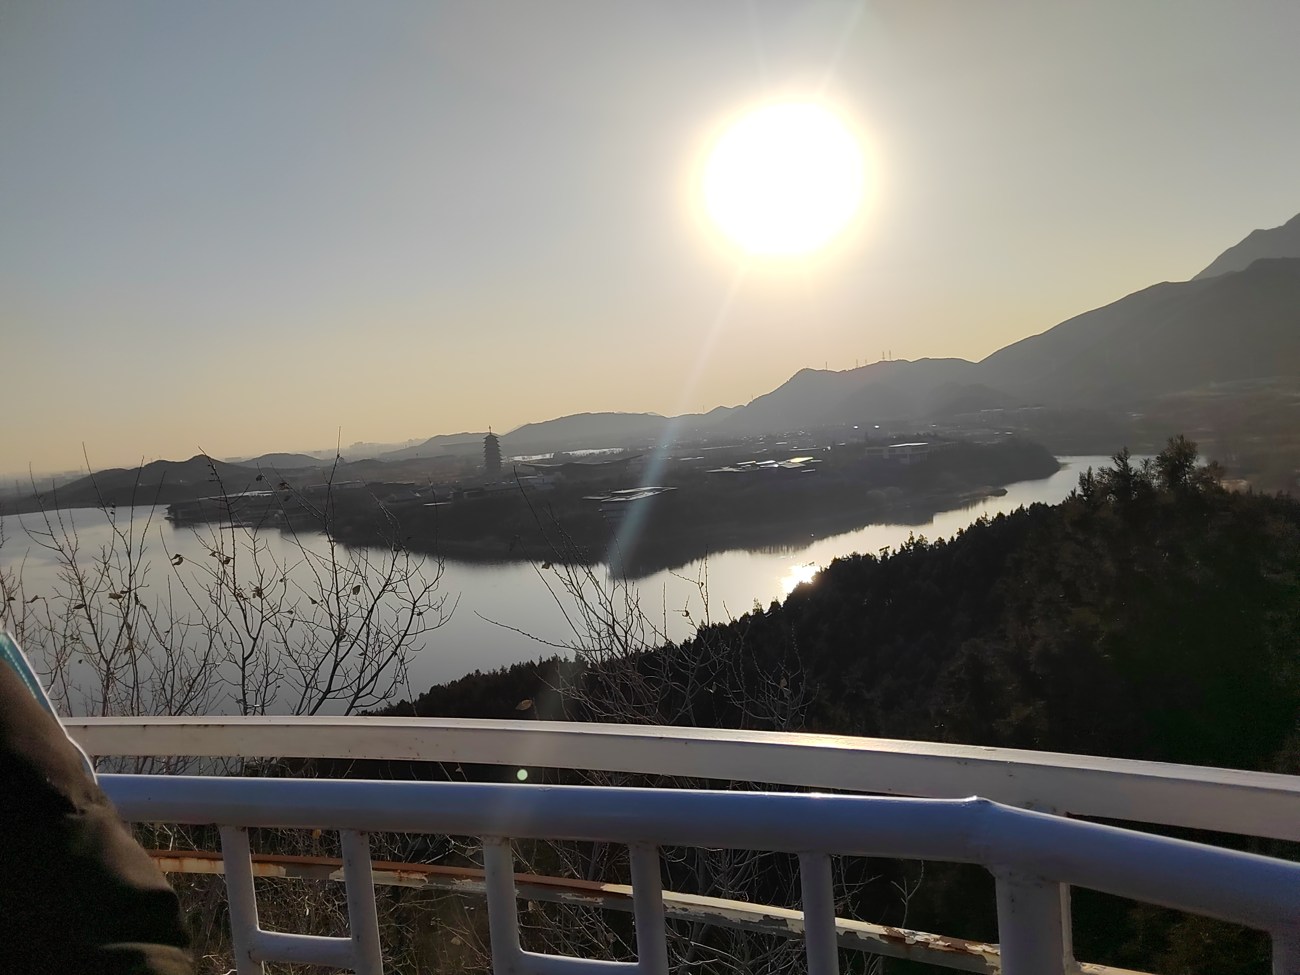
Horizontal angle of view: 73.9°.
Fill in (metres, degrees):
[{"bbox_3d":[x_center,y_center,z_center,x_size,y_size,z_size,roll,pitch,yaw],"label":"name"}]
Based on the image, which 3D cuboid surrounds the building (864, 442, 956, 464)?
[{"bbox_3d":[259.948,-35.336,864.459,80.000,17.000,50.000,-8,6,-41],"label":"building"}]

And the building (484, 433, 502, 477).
[{"bbox_3d":[-233.732,-50.916,1285.000,27.000,74.000,27.000,-5,4,-10],"label":"building"}]

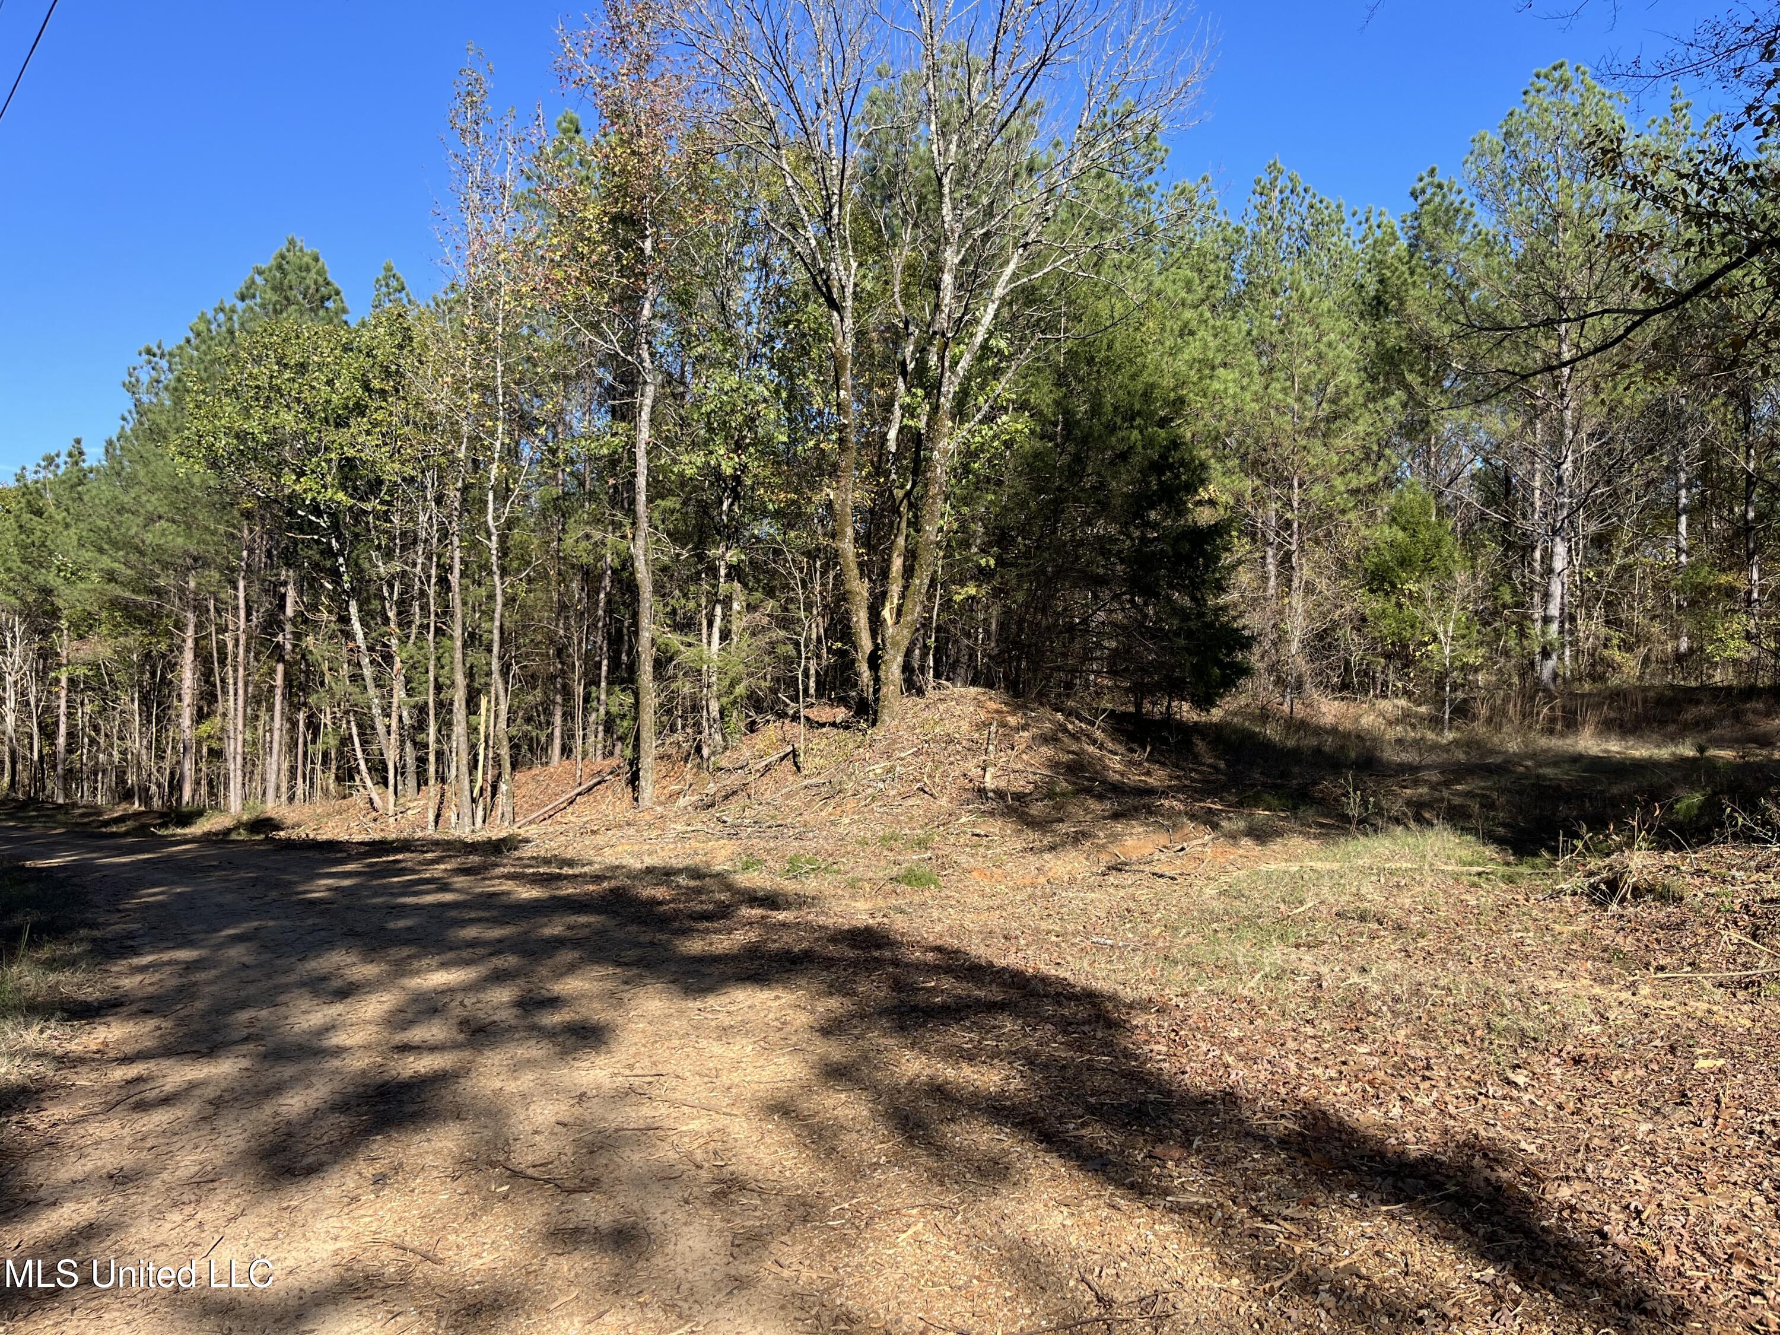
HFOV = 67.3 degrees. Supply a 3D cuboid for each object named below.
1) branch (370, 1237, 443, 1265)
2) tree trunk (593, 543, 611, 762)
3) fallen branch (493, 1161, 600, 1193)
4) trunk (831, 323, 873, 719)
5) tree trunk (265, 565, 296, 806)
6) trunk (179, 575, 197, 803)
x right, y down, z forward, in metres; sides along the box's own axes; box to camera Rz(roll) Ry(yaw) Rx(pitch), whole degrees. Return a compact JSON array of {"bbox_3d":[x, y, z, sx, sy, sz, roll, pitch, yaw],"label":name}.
[{"bbox_3d":[-1.226,1.466,3.383,0.257,0.030,0.060,1,1,25],"label":"branch"},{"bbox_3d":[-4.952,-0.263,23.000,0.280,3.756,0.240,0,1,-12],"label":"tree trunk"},{"bbox_3d":[-0.998,1.459,3.862,0.394,0.030,0.060,1,1,27],"label":"fallen branch"},{"bbox_3d":[-0.458,-1.872,16.000,0.500,4.693,0.360,1,1,-2],"label":"trunk"},{"bbox_3d":[-10.034,0.343,22.000,0.440,3.867,0.320,0,1,-25],"label":"tree trunk"},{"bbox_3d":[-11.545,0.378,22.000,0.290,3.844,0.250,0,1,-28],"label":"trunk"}]

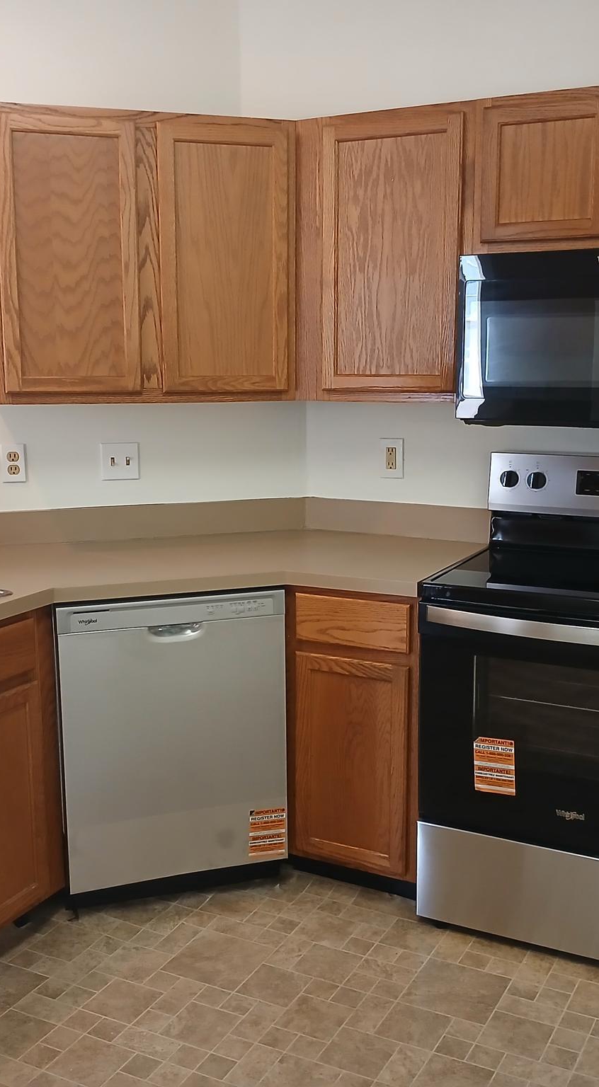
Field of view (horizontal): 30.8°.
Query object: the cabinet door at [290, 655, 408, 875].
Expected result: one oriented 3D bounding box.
[{"bbox_3d":[0.138,0.584,2.901,0.316,0.572,0.021,5,11,27],"label":"cabinet door"}]

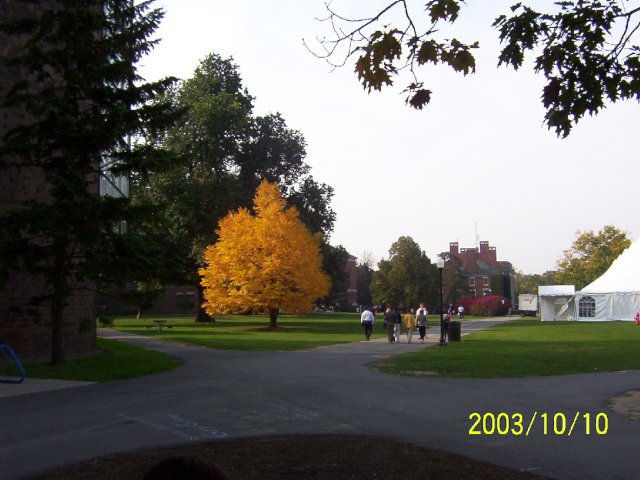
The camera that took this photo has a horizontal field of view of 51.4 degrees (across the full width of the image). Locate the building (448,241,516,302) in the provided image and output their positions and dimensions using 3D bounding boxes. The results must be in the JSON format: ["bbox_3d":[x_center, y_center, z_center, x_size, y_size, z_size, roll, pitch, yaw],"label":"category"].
[{"bbox_3d":[37.174,8.463,152.906,16.000,16.540,15.000,-1,-6,6],"label":"building"}]

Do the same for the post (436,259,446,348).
[{"bbox_3d":[5.414,2.719,29.676,0.400,3.840,0.400,0,-6,0],"label":"post"}]

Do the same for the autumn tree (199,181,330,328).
[{"bbox_3d":[-4.071,1.075,49.633,9.740,11.020,9.500,0,-6,0],"label":"autumn tree"}]

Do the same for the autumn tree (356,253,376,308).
[{"bbox_3d":[9.838,9.030,139.788,5.500,12.850,5.500,0,-6,0],"label":"autumn tree"}]

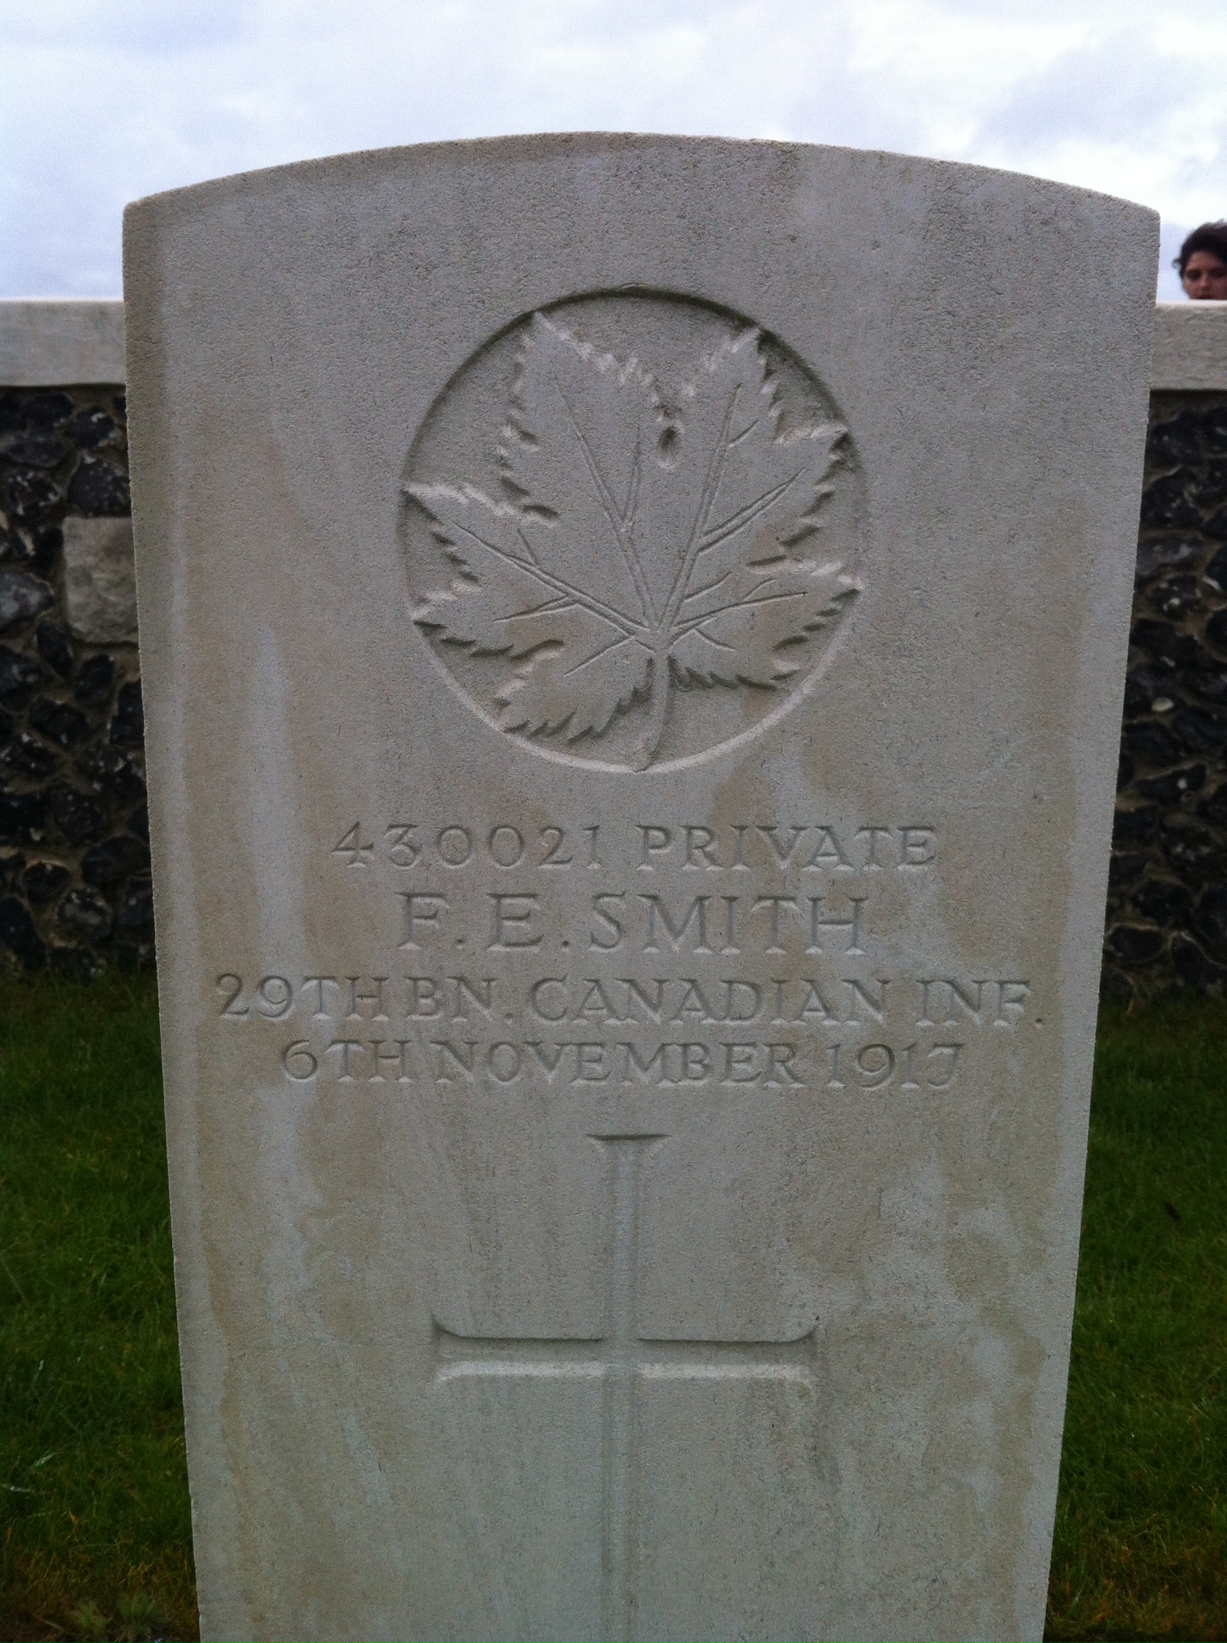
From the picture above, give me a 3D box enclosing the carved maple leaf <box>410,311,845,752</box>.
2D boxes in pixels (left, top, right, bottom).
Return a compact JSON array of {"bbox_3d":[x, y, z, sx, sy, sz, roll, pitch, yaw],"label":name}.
[{"bbox_3d":[0.007,-0.105,0.632,0.171,0.172,0.010,1,13,2],"label":"carved maple leaf"}]

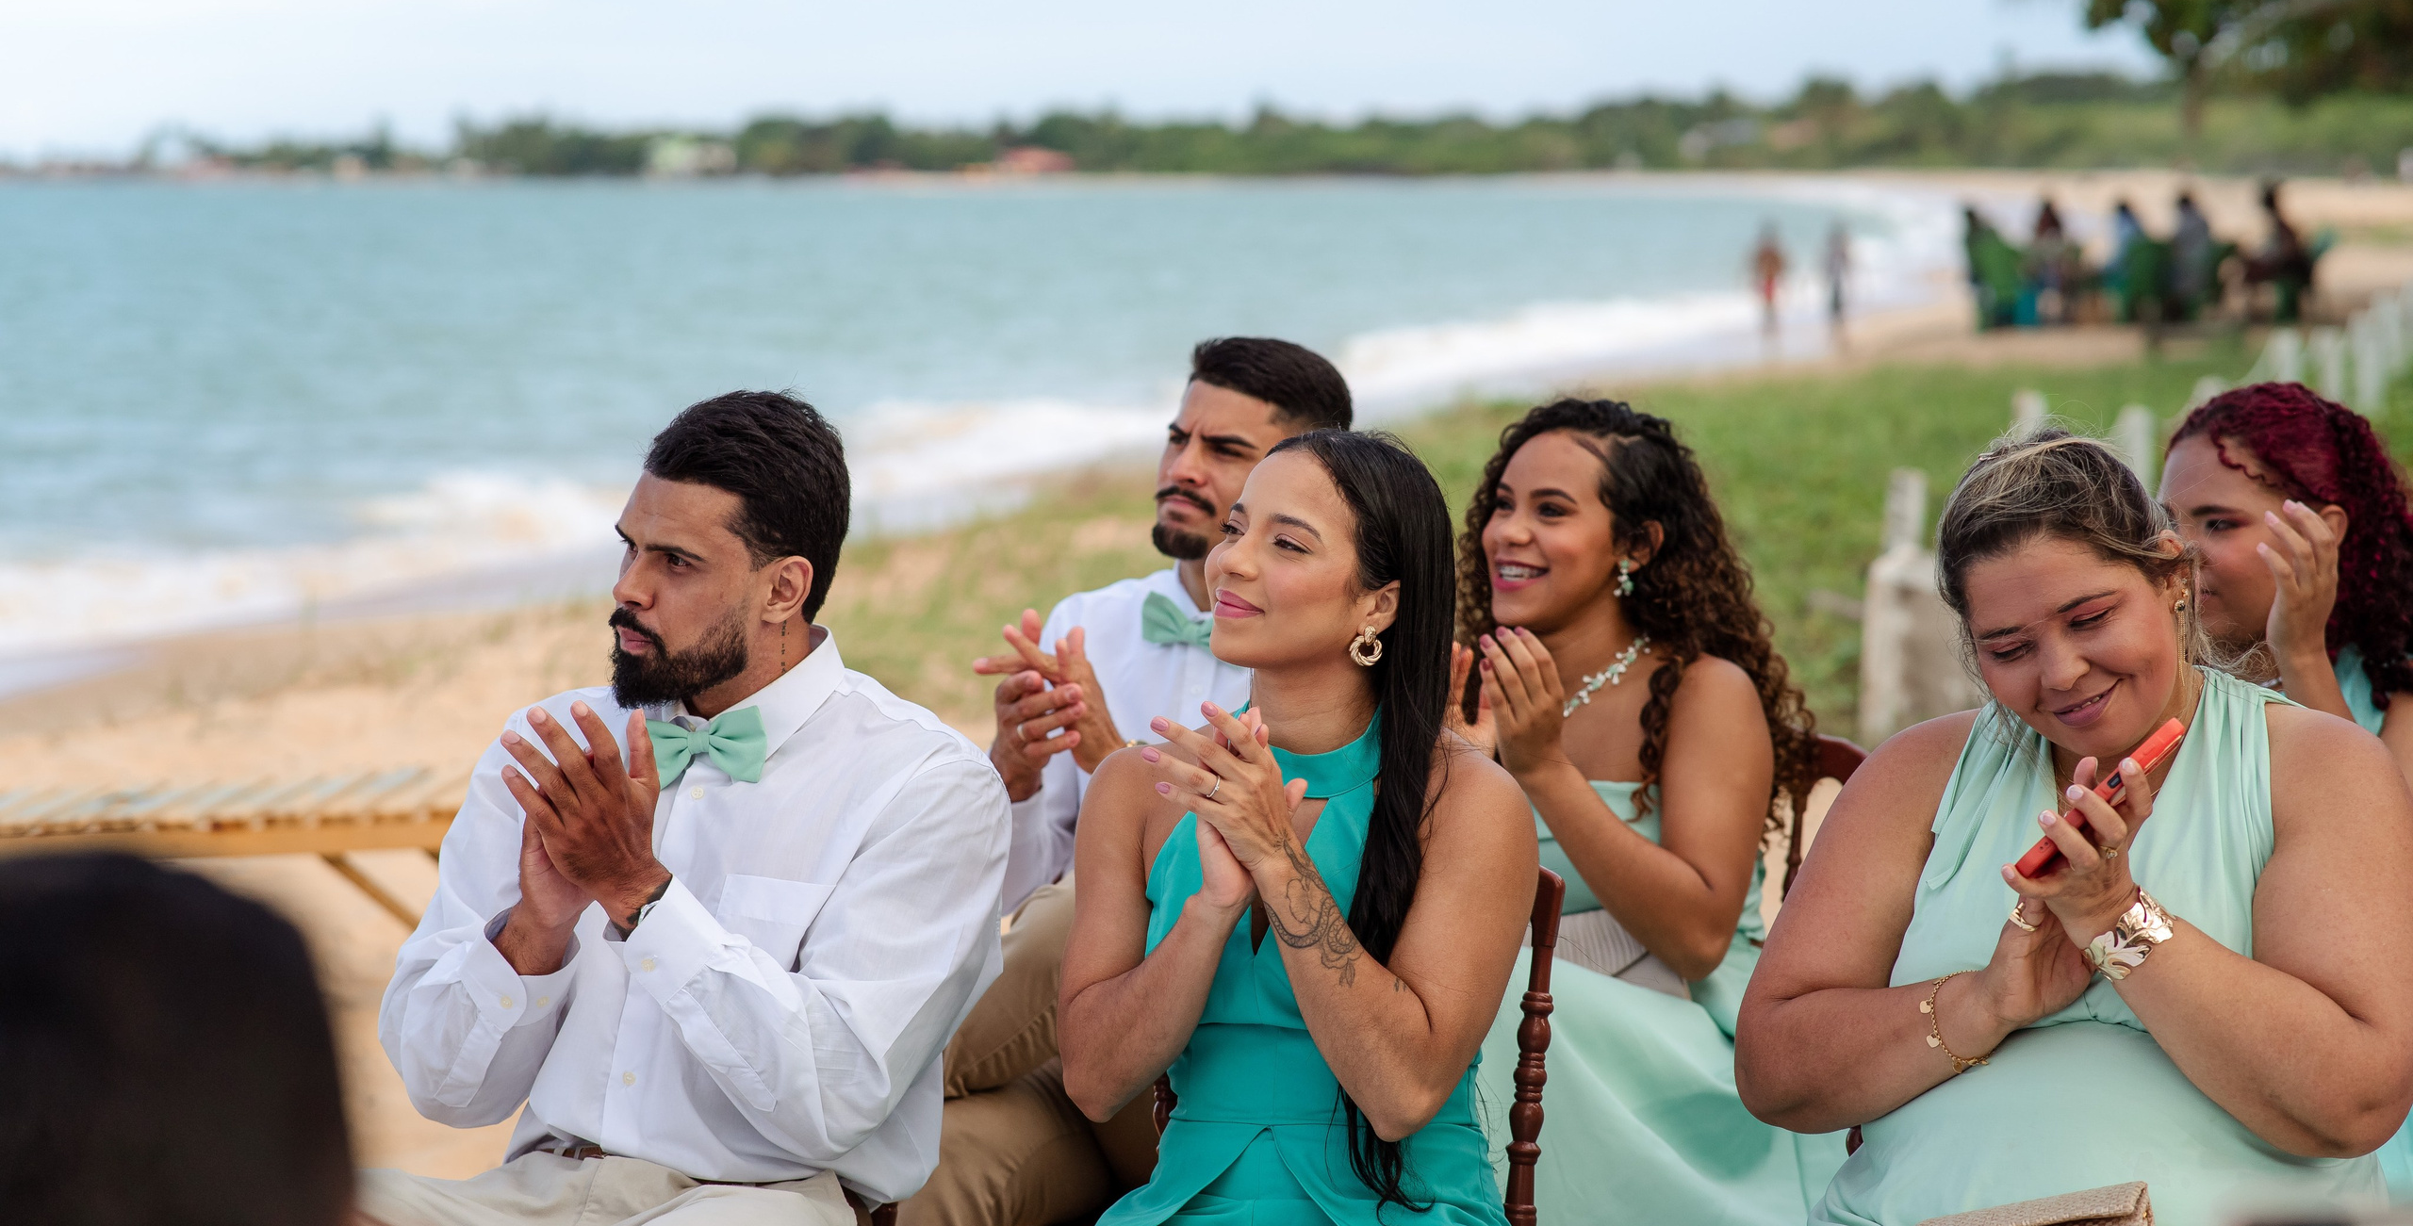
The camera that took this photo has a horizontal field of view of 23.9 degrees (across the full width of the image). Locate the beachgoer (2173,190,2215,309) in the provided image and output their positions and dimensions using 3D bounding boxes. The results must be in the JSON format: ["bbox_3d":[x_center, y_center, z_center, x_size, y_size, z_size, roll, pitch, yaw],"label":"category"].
[{"bbox_3d":[9.682,-3.504,56.000,0.780,1.250,0.530,2,5,25],"label":"beachgoer"}]

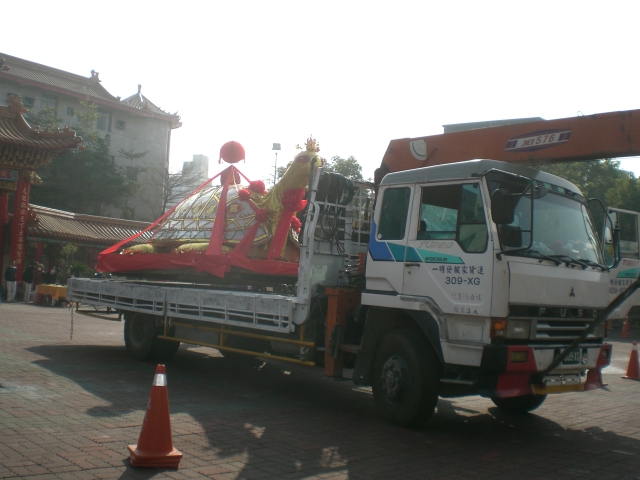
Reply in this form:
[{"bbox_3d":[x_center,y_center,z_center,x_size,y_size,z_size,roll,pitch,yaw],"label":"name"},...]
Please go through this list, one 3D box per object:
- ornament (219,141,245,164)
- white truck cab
[{"bbox_3d":[-1.509,-1.492,11.976,0.430,0.400,0.430,3,-3,0],"label":"ornament"},{"bbox_3d":[1.941,0.656,7.914,2.180,2.800,2.030,6,-4,-42],"label":"white truck cab"}]

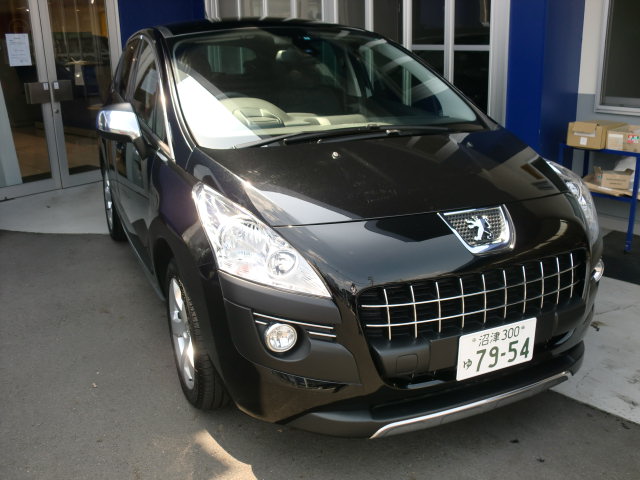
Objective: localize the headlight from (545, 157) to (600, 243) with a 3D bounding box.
[{"bbox_3d":[1.050,-0.210,2.717,0.320,0.320,0.580,-9,18,-23],"label":"headlight"}]

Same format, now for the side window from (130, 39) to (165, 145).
[{"bbox_3d":[-0.864,-0.777,3.284,0.090,0.490,0.960,7,12,-27],"label":"side window"}]

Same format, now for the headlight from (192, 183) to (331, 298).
[{"bbox_3d":[-0.226,-0.005,2.180,0.320,0.320,0.580,-9,18,-23],"label":"headlight"}]

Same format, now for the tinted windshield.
[{"bbox_3d":[0.007,-0.784,3.152,1.420,0.160,1.020,-9,47,-23],"label":"tinted windshield"}]

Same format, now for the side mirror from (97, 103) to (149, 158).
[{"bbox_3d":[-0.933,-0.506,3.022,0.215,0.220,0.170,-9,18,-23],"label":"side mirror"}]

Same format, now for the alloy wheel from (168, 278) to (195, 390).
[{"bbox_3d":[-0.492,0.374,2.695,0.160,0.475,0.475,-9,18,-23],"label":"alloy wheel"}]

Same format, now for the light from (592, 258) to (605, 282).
[{"bbox_3d":[1.115,0.112,2.642,0.105,0.105,0.070,-9,18,-23],"label":"light"}]

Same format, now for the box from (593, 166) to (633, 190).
[{"bbox_3d":[2.108,-0.462,4.647,0.210,0.140,0.170,13,22,39],"label":"box"}]

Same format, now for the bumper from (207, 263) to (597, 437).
[{"bbox_3d":[0.483,0.297,2.434,1.780,0.560,0.580,-9,18,-23],"label":"bumper"}]

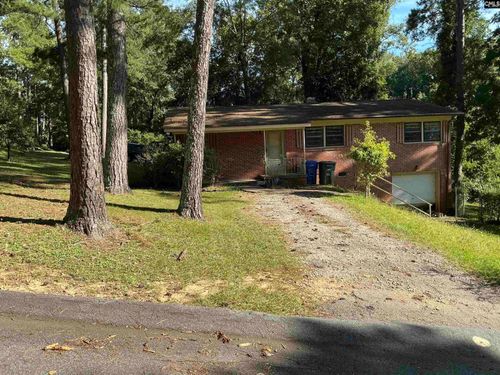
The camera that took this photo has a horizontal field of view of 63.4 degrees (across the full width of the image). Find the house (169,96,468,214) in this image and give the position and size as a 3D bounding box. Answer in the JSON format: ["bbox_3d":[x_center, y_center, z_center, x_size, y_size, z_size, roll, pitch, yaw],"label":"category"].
[{"bbox_3d":[2.981,-1.745,23.552,14.900,6.200,9.700,-4,6,-8],"label":"house"}]

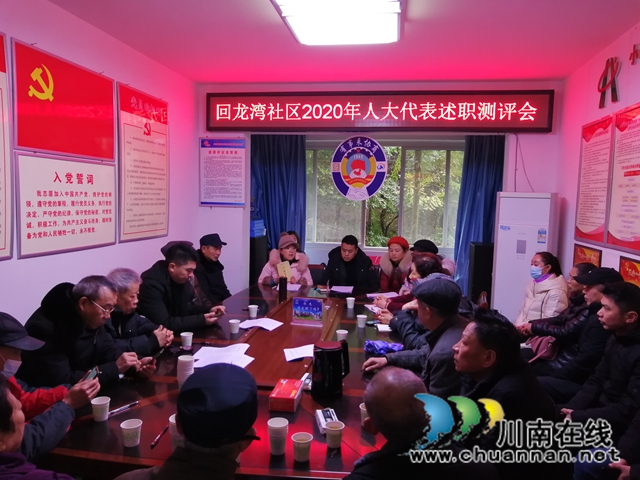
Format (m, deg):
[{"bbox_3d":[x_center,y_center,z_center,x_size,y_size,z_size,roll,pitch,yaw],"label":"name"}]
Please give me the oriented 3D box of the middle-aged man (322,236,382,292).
[{"bbox_3d":[0.270,0.578,4.858,0.600,1.280,0.720,2,5,9],"label":"middle-aged man"}]

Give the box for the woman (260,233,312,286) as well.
[{"bbox_3d":[-0.352,0.576,5.012,0.560,1.260,0.720,1,5,-2],"label":"woman"}]

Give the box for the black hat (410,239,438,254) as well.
[{"bbox_3d":[0.978,0.058,4.673,0.260,0.140,0.220,2,5,1],"label":"black hat"}]

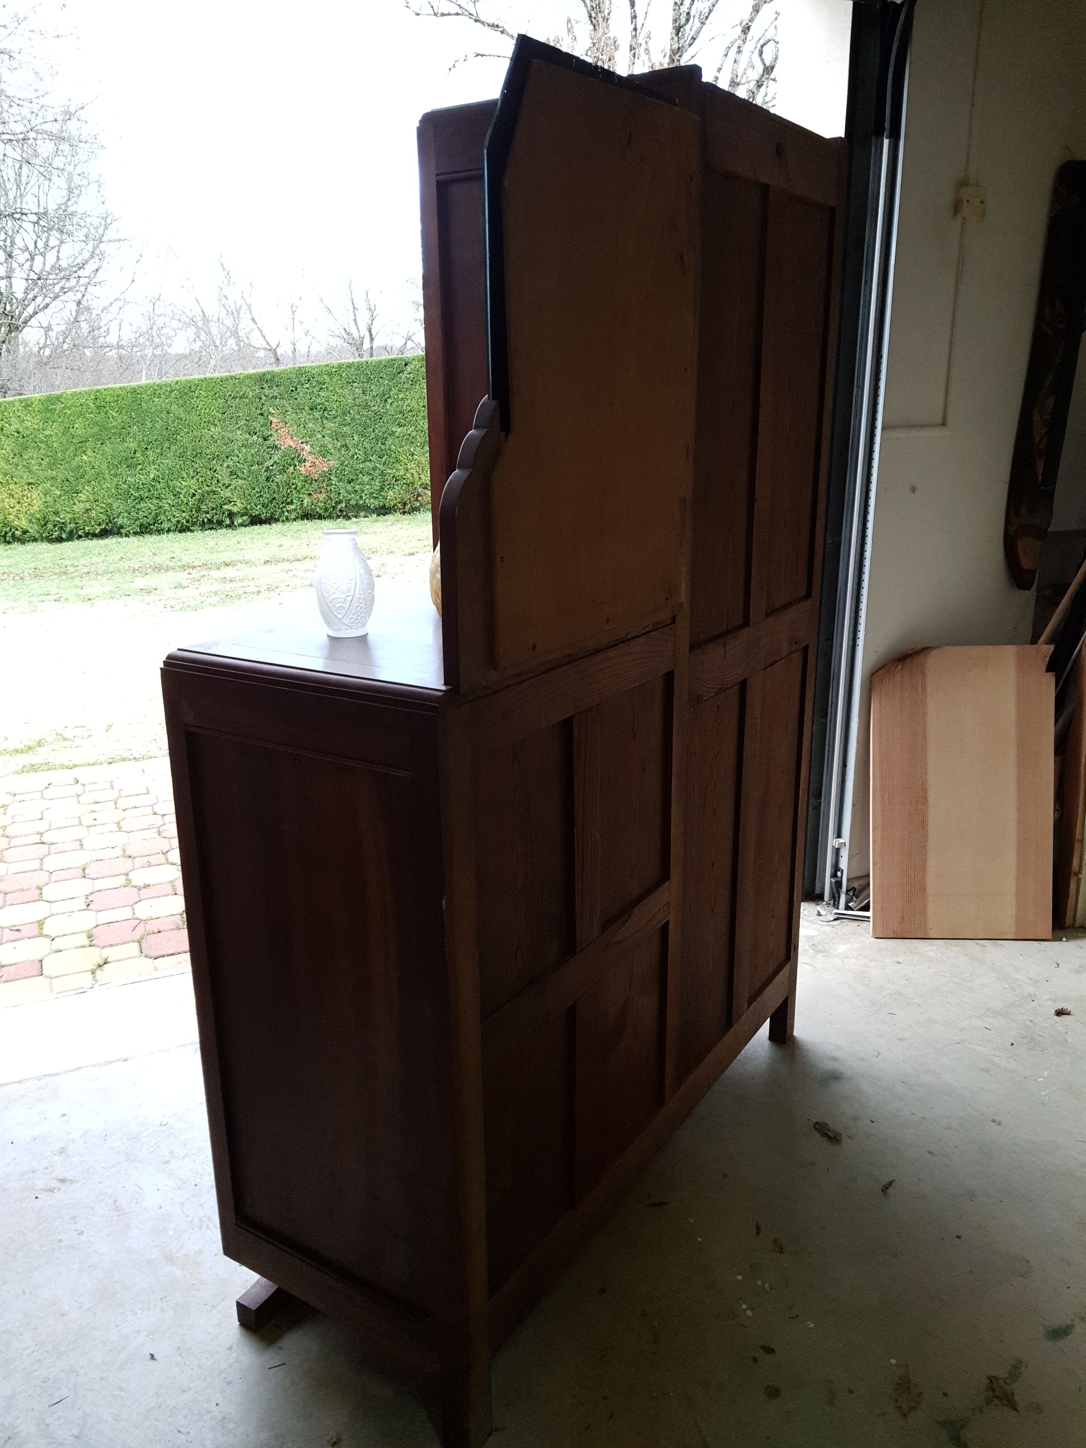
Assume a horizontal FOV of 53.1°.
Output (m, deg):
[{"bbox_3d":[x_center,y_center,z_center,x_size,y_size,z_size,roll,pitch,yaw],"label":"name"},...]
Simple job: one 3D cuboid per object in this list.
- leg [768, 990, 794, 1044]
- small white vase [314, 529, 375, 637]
[{"bbox_3d":[0.552,0.667,2.506,0.043,0.128,0.046,9,18,31],"label":"leg"},{"bbox_3d":[-0.285,-0.202,1.560,0.085,0.148,0.085,-1,16,0],"label":"small white vase"}]

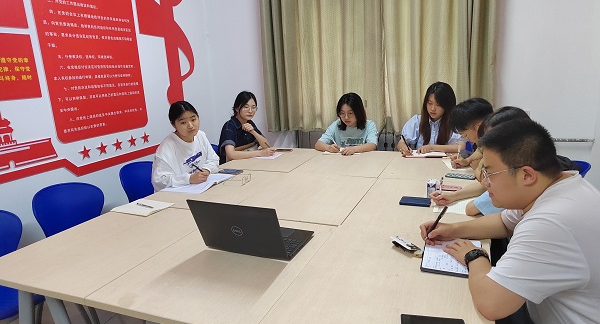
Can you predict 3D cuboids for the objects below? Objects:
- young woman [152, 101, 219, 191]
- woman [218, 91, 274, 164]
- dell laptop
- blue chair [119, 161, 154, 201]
[{"bbox_3d":[-0.780,0.219,2.813,0.680,1.240,0.580,7,16,37],"label":"young woman"},{"bbox_3d":[-0.494,0.054,3.441,0.680,1.250,0.580,7,16,37],"label":"woman"},{"bbox_3d":[-0.181,0.225,1.578,0.366,0.230,0.315,3,14,24],"label":"dell laptop"},{"bbox_3d":[-1.027,0.413,2.943,0.550,0.830,0.490,3,15,26],"label":"blue chair"}]

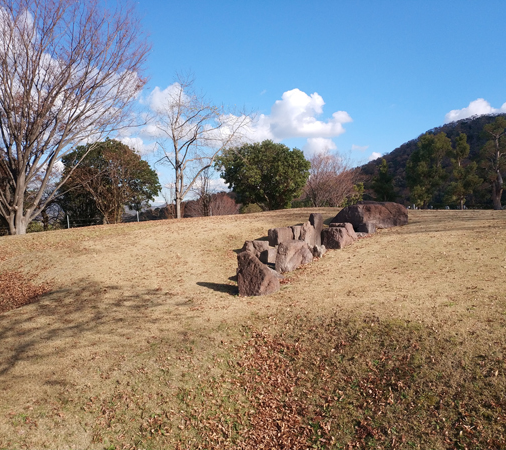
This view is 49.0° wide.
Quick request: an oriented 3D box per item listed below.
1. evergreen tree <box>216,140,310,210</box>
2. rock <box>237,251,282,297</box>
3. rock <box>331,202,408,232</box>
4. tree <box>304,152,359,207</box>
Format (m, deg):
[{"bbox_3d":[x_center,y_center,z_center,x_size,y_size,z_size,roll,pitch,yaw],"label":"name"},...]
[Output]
[{"bbox_3d":[0.620,-3.150,36.000,6.100,4.700,5.800,0,1,0],"label":"evergreen tree"},{"bbox_3d":[0.110,0.820,9.600,0.580,0.790,0.680,0,1,23],"label":"rock"},{"bbox_3d":[3.900,-0.270,18.500,2.300,0.980,1.300,-1,1,-40],"label":"rock"},{"bbox_3d":[6.200,-3.530,44.000,4.600,4.500,4.400,0,1,0],"label":"tree"}]

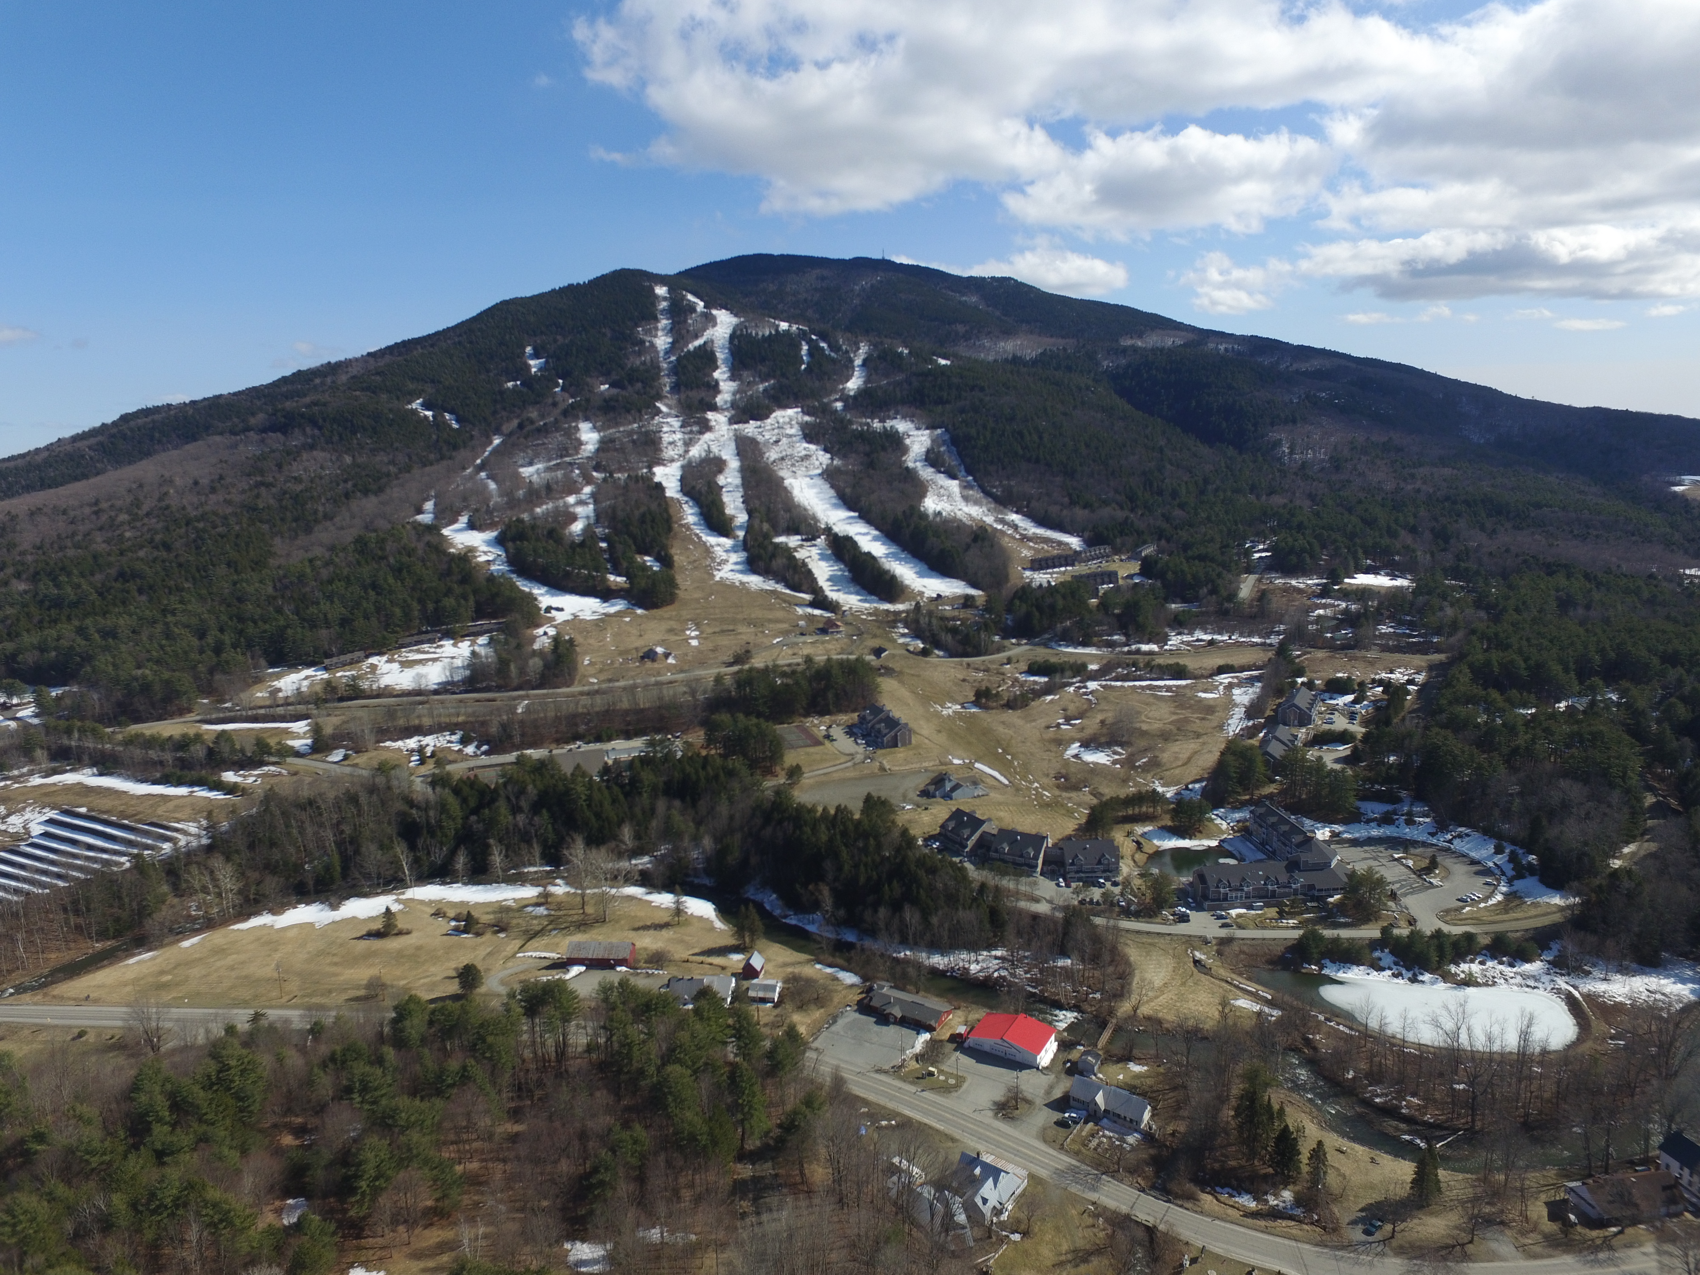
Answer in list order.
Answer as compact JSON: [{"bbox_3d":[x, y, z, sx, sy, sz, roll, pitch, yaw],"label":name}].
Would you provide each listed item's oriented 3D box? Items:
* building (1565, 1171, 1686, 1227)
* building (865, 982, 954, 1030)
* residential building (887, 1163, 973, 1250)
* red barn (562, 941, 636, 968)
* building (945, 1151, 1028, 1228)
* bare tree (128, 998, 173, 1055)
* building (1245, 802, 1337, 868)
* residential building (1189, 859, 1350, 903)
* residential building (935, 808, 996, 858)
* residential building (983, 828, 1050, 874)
[{"bbox_3d":[158.800,114.310,201.360,19.000,5.200,9.300,-1,9,-8],"label":"building"},{"bbox_3d":[17.000,102.850,274.970,21.500,4.800,10.800,5,10,30],"label":"building"},{"bbox_3d":[15.230,114.370,197.440,16.000,6.300,9.000,7,11,38],"label":"residential building"},{"bbox_3d":[-76.500,97.400,302.970,19.300,6.800,7.500,0,9,2],"label":"red barn"},{"bbox_3d":[28.280,112.700,203.220,12.600,7.800,16.800,7,11,38],"label":"building"},{"bbox_3d":[-180.930,101.540,254.510,9.000,13.800,9.000,0,9,0],"label":"bare tree"},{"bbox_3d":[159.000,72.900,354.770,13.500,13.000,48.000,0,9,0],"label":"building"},{"bbox_3d":[138.000,79.230,324.390,46.000,10.000,13.500,-1,9,-5],"label":"residential building"},{"bbox_3d":[42.000,69.690,354.260,13.500,11.500,17.300,-6,11,-35],"label":"residential building"},{"bbox_3d":[59.800,74.710,344.930,17.500,11.500,13.200,5,10,30],"label":"residential building"}]

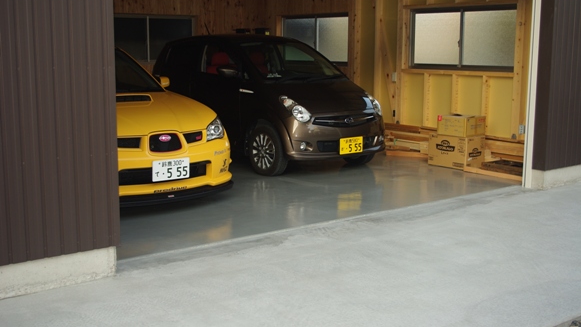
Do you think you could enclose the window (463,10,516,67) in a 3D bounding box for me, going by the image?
[{"bbox_3d":[2.342,-1.469,8.752,0.040,0.650,0.770,-7,12,-37],"label":"window"}]

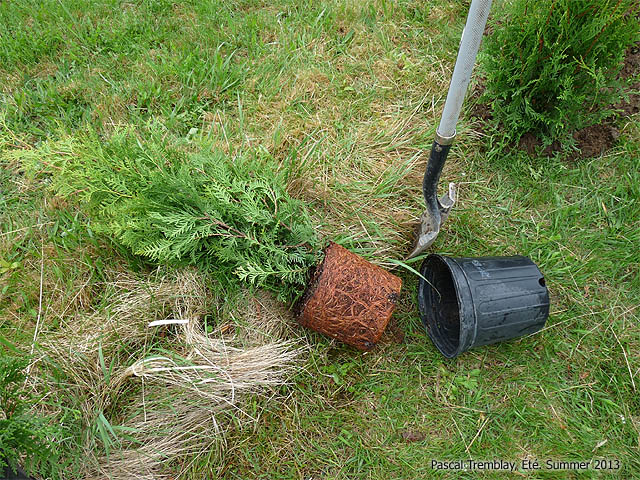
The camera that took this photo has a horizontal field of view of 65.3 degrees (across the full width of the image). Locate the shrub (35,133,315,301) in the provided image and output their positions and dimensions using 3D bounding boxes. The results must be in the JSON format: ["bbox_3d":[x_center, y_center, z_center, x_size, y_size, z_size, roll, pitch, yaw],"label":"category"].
[{"bbox_3d":[-0.364,-0.064,1.209,0.783,0.210,0.290,18,62,11],"label":"shrub"}]

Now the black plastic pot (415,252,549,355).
[{"bbox_3d":[0.354,0.128,1.085,0.205,0.220,0.220,-7,60,-9],"label":"black plastic pot"}]

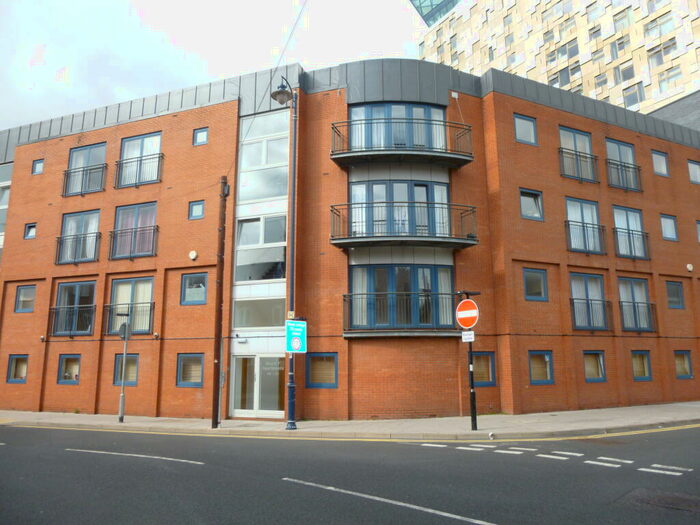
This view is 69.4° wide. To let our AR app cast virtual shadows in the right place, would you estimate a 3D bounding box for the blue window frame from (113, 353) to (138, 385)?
[{"bbox_3d":[-8.163,3.948,18.553,1.108,1.121,0.110,-4,-11,20],"label":"blue window frame"}]

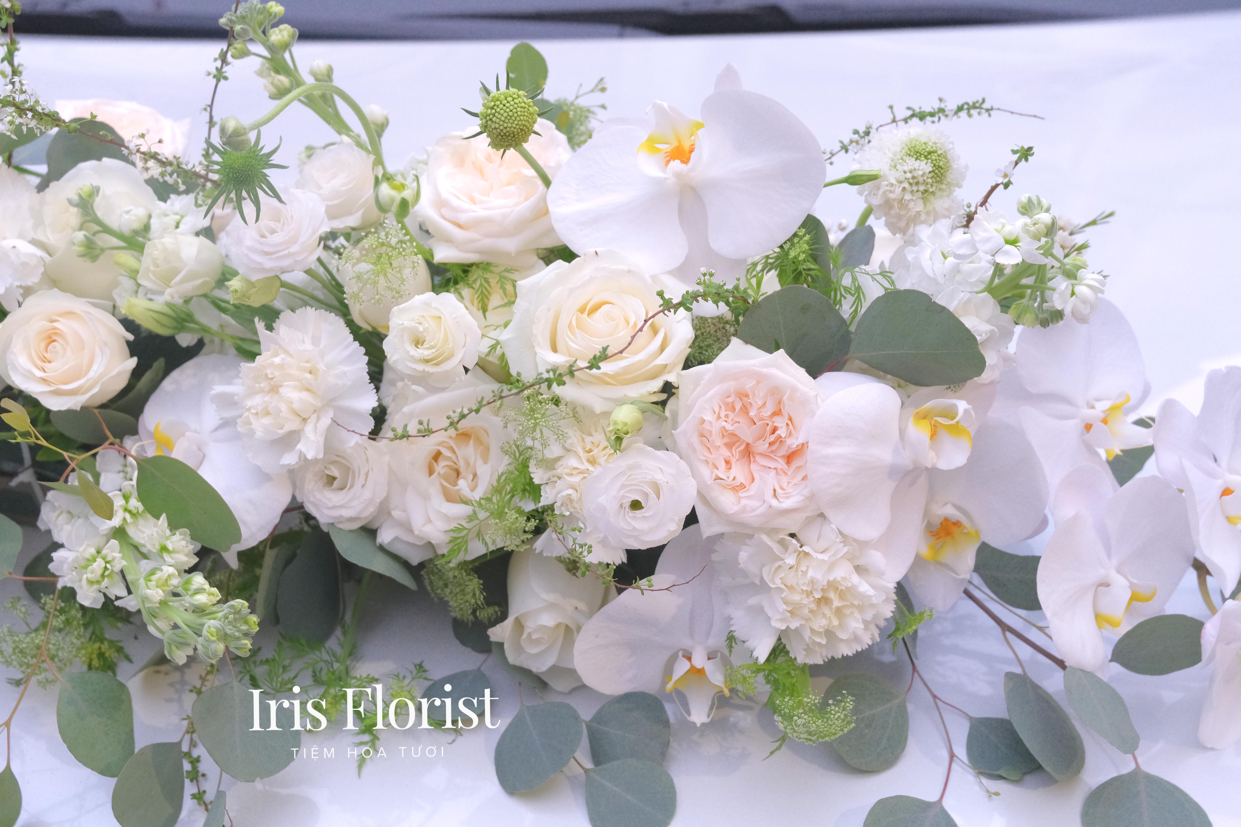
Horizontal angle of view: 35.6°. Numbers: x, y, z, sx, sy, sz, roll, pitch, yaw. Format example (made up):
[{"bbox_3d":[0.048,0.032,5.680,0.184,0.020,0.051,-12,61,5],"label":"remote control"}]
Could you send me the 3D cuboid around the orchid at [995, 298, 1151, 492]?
[{"bbox_3d":[0.208,-0.006,0.890,0.088,0.096,0.042,18,-12,-28],"label":"orchid"}]

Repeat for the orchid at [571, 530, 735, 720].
[{"bbox_3d":[0.034,0.093,0.860,0.108,0.092,0.040,1,7,1],"label":"orchid"}]

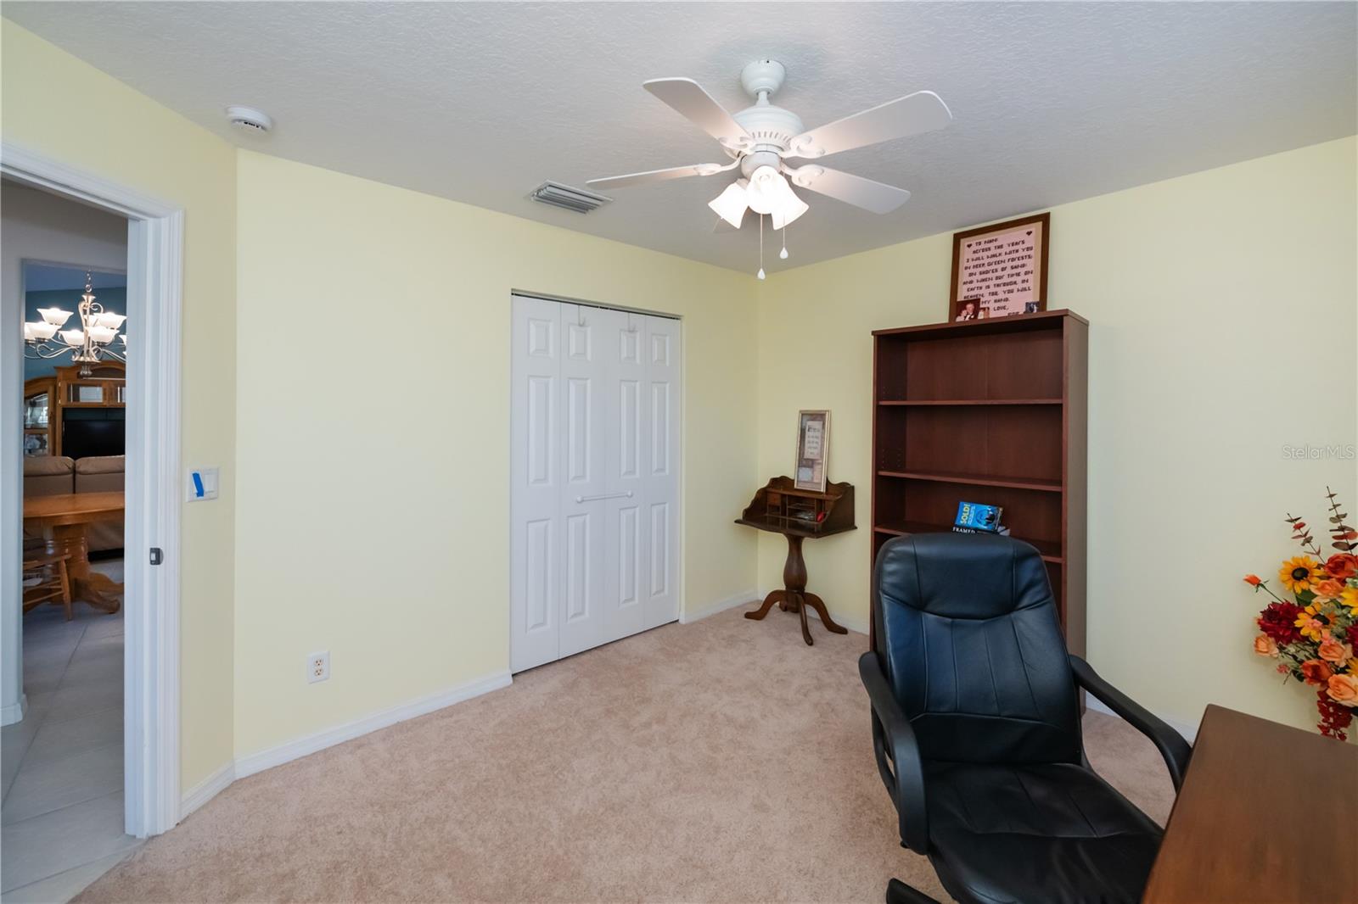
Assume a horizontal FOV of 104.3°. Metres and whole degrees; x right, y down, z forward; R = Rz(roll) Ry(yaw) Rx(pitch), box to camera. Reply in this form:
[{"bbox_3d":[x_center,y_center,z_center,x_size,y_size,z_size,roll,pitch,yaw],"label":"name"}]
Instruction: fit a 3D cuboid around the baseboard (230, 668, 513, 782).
[{"bbox_3d":[-1.335,1.240,2.479,1.130,0.083,0.016,-2,3,-41],"label":"baseboard"}]

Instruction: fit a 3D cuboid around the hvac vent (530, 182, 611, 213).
[{"bbox_3d":[-0.523,-1.205,2.516,0.350,0.020,0.250,-2,3,-41],"label":"hvac vent"}]

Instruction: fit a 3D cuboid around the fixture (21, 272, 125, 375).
[{"bbox_3d":[-4.412,-0.949,3.938,0.750,0.780,0.750,3,4,45],"label":"fixture"}]

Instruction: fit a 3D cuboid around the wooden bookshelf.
[{"bbox_3d":[1.540,0.290,2.778,0.310,1.870,0.910,-2,3,-41],"label":"wooden bookshelf"}]

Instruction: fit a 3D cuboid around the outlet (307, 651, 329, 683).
[{"bbox_3d":[-1.556,0.930,2.280,0.077,0.120,0.012,-2,3,-41],"label":"outlet"}]

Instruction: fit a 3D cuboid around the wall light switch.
[{"bbox_3d":[-1.753,0.121,1.945,0.012,0.118,0.117,0,3,5],"label":"wall light switch"}]

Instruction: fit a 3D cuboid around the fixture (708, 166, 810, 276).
[{"bbox_3d":[0.240,-0.673,1.560,0.310,0.305,0.310,0,3,5],"label":"fixture"}]

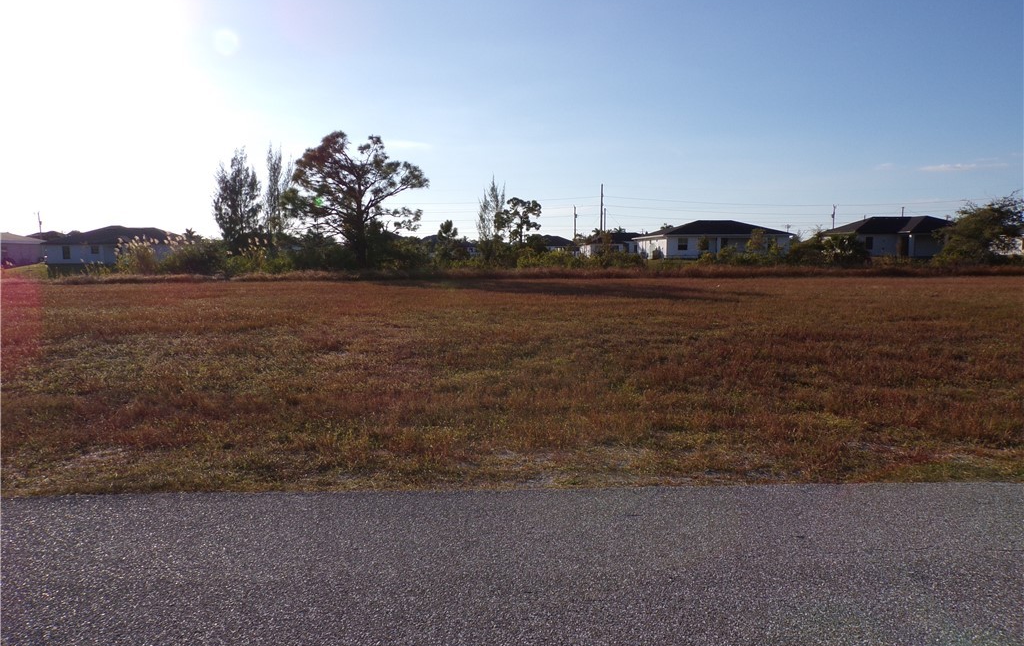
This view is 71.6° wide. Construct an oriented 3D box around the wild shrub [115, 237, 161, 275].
[{"bbox_3d":[-25.582,-4.543,48.500,3.100,2.600,2.600,0,6,0],"label":"wild shrub"}]

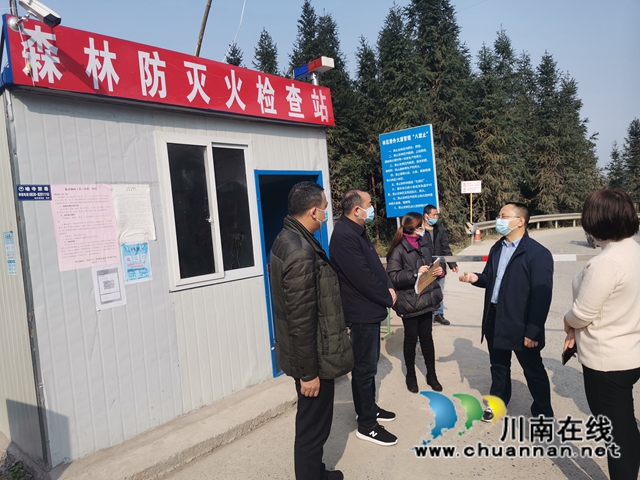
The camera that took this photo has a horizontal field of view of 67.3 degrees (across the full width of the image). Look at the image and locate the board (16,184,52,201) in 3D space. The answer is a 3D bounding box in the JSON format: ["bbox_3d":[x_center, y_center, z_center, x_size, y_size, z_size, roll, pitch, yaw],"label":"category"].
[{"bbox_3d":[-1.881,-0.311,3.176,0.008,0.103,0.198,-2,4,42],"label":"board"}]

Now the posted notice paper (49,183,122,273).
[{"bbox_3d":[-1.654,-0.095,3.419,0.008,0.593,0.417,-2,4,42],"label":"posted notice paper"}]

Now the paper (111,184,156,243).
[{"bbox_3d":[-1.415,-0.205,3.686,0.008,0.435,0.296,-2,4,42],"label":"paper"}]

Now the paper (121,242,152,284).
[{"bbox_3d":[-1.400,0.176,3.688,0.008,0.300,0.210,-2,4,42],"label":"paper"}]

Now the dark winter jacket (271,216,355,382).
[{"bbox_3d":[-0.058,0.296,2.520,0.360,0.790,0.520,-5,3,-15],"label":"dark winter jacket"}]

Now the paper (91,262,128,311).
[{"bbox_3d":[-1.539,0.338,3.527,0.008,0.319,0.221,-2,4,42],"label":"paper"}]

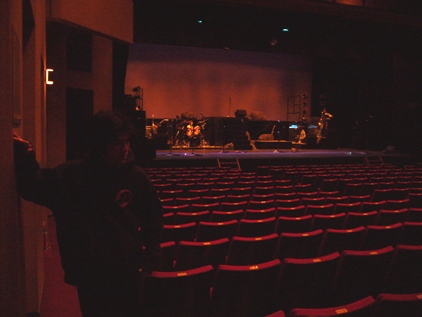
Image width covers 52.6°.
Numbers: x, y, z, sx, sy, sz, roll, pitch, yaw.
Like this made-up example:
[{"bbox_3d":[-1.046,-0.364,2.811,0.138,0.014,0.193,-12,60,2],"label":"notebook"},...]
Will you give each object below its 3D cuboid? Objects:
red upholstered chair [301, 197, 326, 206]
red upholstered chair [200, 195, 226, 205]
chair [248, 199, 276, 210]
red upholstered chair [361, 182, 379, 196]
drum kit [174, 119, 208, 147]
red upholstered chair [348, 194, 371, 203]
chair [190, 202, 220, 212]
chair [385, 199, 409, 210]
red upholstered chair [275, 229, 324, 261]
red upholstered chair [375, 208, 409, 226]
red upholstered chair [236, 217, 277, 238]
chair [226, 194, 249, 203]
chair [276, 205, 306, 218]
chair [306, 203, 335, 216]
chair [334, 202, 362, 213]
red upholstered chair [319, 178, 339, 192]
[{"bbox_3d":[1.781,1.159,7.983,0.530,0.900,0.580,-1,5,-21],"label":"red upholstered chair"},{"bbox_3d":[-0.018,1.162,8.344,0.530,0.900,0.580,-1,5,-21],"label":"red upholstered chair"},{"bbox_3d":[0.830,1.173,7.707,0.530,0.880,0.570,-1,4,-21],"label":"chair"},{"bbox_3d":[3.902,1.049,10.857,0.530,0.900,0.580,-1,5,-21],"label":"red upholstered chair"},{"bbox_3d":[-0.996,-1.302,21.800,1.650,1.380,1.250,-1,4,-21],"label":"drum kit"},{"bbox_3d":[2.789,1.138,8.485,0.540,0.860,0.600,-1,4,-21],"label":"red upholstered chair"},{"bbox_3d":[-0.178,1.176,7.354,0.540,0.860,0.600,-1,4,-21],"label":"chair"},{"bbox_3d":[3.076,1.141,7.431,0.530,0.900,0.580,-1,5,-21],"label":"chair"},{"bbox_3d":[0.864,1.175,4.552,0.530,0.880,0.570,-1,4,-21],"label":"red upholstered chair"},{"bbox_3d":[2.511,1.149,6.230,0.530,0.880,0.570,-1,4,-21],"label":"red upholstered chair"},{"bbox_3d":[0.494,1.174,5.417,0.530,0.900,0.580,-1,5,-21],"label":"red upholstered chair"},{"bbox_3d":[0.463,1.139,8.652,0.540,0.860,0.600,-1,4,-21],"label":"chair"},{"bbox_3d":[1.151,1.161,6.811,0.540,0.860,0.600,-1,4,-21],"label":"chair"},{"bbox_3d":[1.624,1.162,6.884,0.530,0.900,0.580,-1,5,-21],"label":"chair"},{"bbox_3d":[2.172,1.159,7.149,0.530,0.880,0.570,-1,4,-21],"label":"chair"},{"bbox_3d":[3.133,0.974,11.760,0.540,0.860,0.600,-1,4,-21],"label":"red upholstered chair"}]

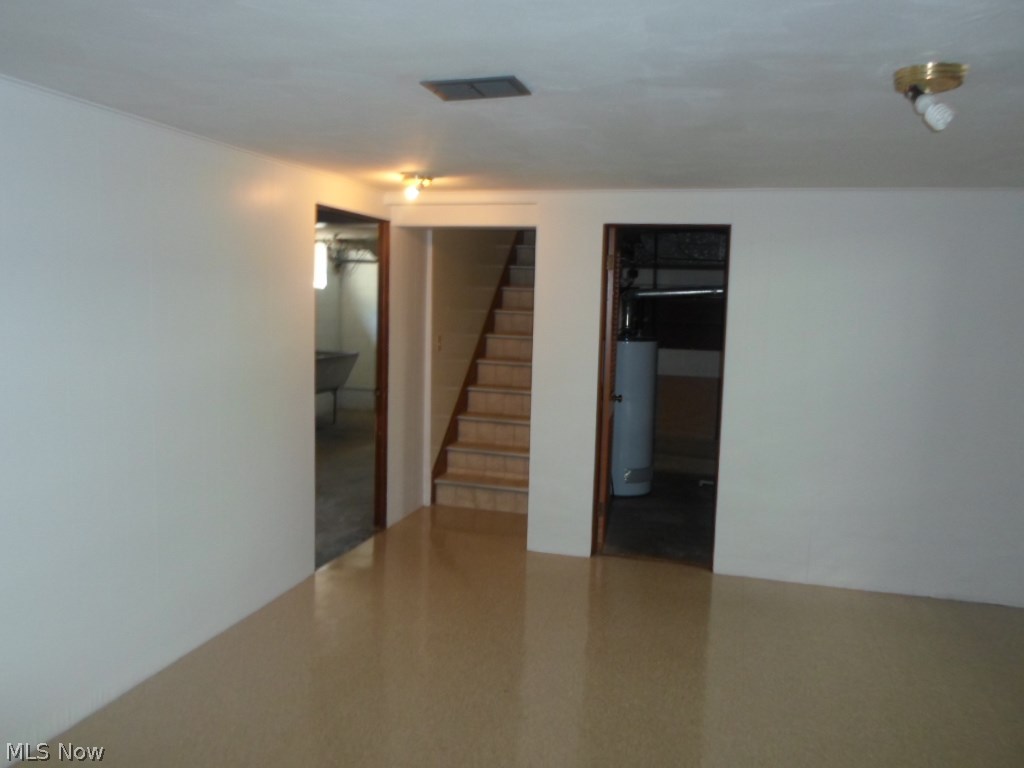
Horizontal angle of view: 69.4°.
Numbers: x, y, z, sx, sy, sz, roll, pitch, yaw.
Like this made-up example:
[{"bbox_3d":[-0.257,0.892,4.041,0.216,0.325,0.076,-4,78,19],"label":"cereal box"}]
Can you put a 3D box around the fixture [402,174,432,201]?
[{"bbox_3d":[-0.517,-1.056,4.020,0.170,0.135,0.170,1,6,0],"label":"fixture"}]

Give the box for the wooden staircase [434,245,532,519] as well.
[{"bbox_3d":[0.201,-0.355,6.475,0.939,2.420,2.320,3,7,17],"label":"wooden staircase"}]

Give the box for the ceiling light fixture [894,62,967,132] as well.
[{"bbox_3d":[1.147,-0.781,2.039,0.186,0.155,0.186,3,7,17],"label":"ceiling light fixture"}]

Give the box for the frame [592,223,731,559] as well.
[{"bbox_3d":[0.883,0.085,4.435,0.730,2.033,0.125,3,7,17],"label":"frame"}]

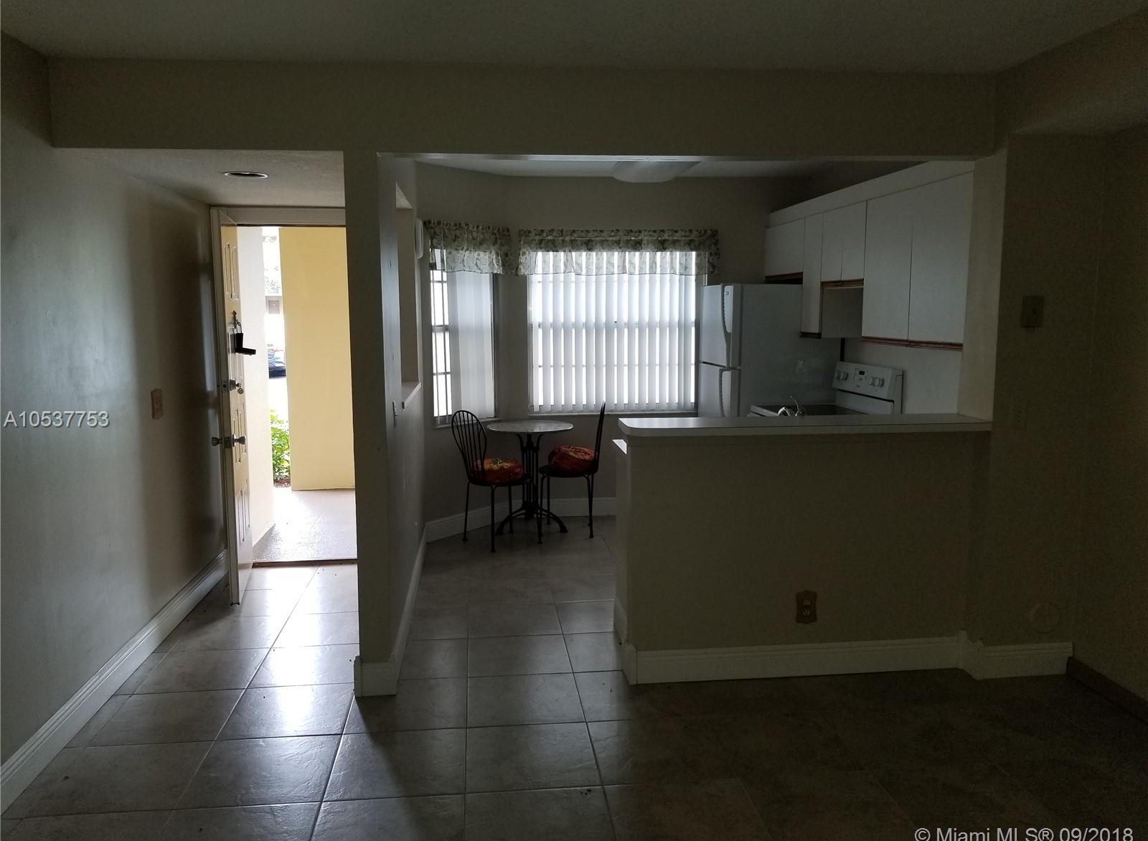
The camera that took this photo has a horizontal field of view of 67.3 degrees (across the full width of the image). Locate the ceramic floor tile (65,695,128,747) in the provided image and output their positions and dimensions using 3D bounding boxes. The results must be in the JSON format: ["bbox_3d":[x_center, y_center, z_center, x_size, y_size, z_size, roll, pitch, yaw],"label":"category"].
[{"bbox_3d":[-1.807,1.144,3.288,0.081,0.012,0.439,-1,8,-6],"label":"ceramic floor tile"}]

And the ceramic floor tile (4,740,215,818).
[{"bbox_3d":[-1.502,1.199,2.884,0.468,0.012,0.439,-1,8,-6],"label":"ceramic floor tile"}]

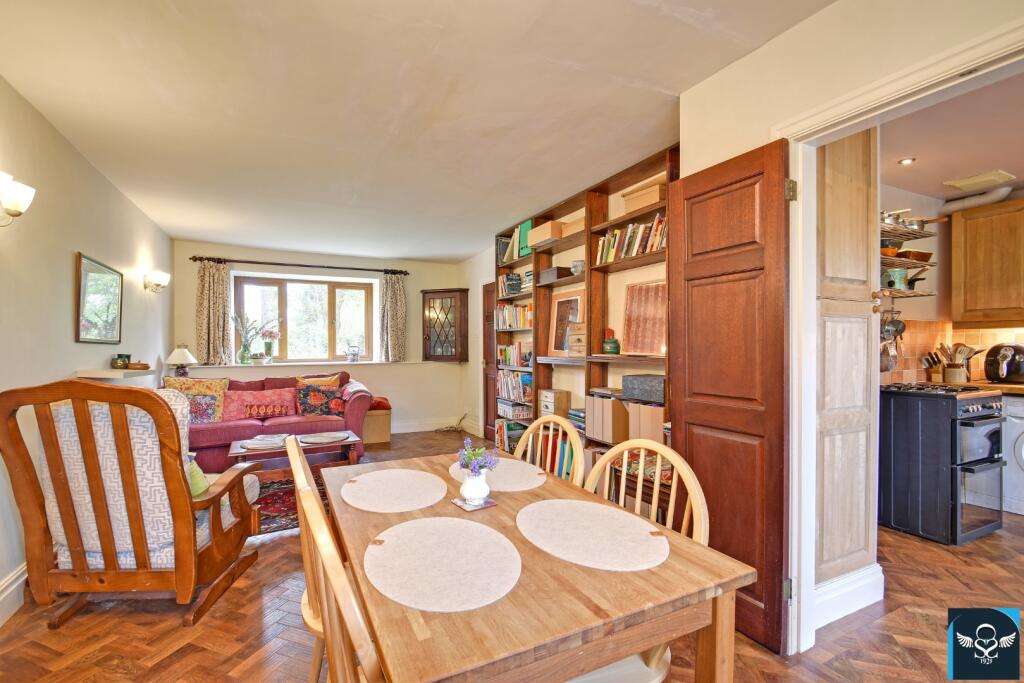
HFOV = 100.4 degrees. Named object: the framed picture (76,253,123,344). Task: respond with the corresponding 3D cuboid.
[{"bbox_3d":[-2.706,-0.246,2.810,0.035,0.520,0.758,0,0,-28],"label":"framed picture"}]

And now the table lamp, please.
[{"bbox_3d":[-3.442,0.224,4.450,0.265,0.350,0.265,0,0,-24],"label":"table lamp"}]

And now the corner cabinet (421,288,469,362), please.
[{"bbox_3d":[-0.878,-0.213,5.873,0.670,0.970,0.370,0,0,15],"label":"corner cabinet"}]

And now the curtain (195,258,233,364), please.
[{"bbox_3d":[-3.357,-0.321,4.808,0.343,1.161,0.120,0,0,-24],"label":"curtain"}]

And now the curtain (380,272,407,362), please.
[{"bbox_3d":[-1.555,-0.316,5.618,0.327,1.185,0.120,0,0,-24],"label":"curtain"}]

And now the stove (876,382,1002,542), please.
[{"bbox_3d":[2.790,0.750,2.915,0.600,0.920,0.630,0,0,-27],"label":"stove"}]

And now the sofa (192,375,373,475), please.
[{"bbox_3d":[-2.550,0.785,4.500,1.930,0.850,0.950,0,0,-25],"label":"sofa"}]

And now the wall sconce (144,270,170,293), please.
[{"bbox_3d":[-3.177,-0.538,3.828,0.160,0.200,0.290,0,0,-28],"label":"wall sconce"}]

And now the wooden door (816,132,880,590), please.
[{"bbox_3d":[1.511,-0.010,1.940,0.500,2.120,0.030,0,0,-24],"label":"wooden door"}]

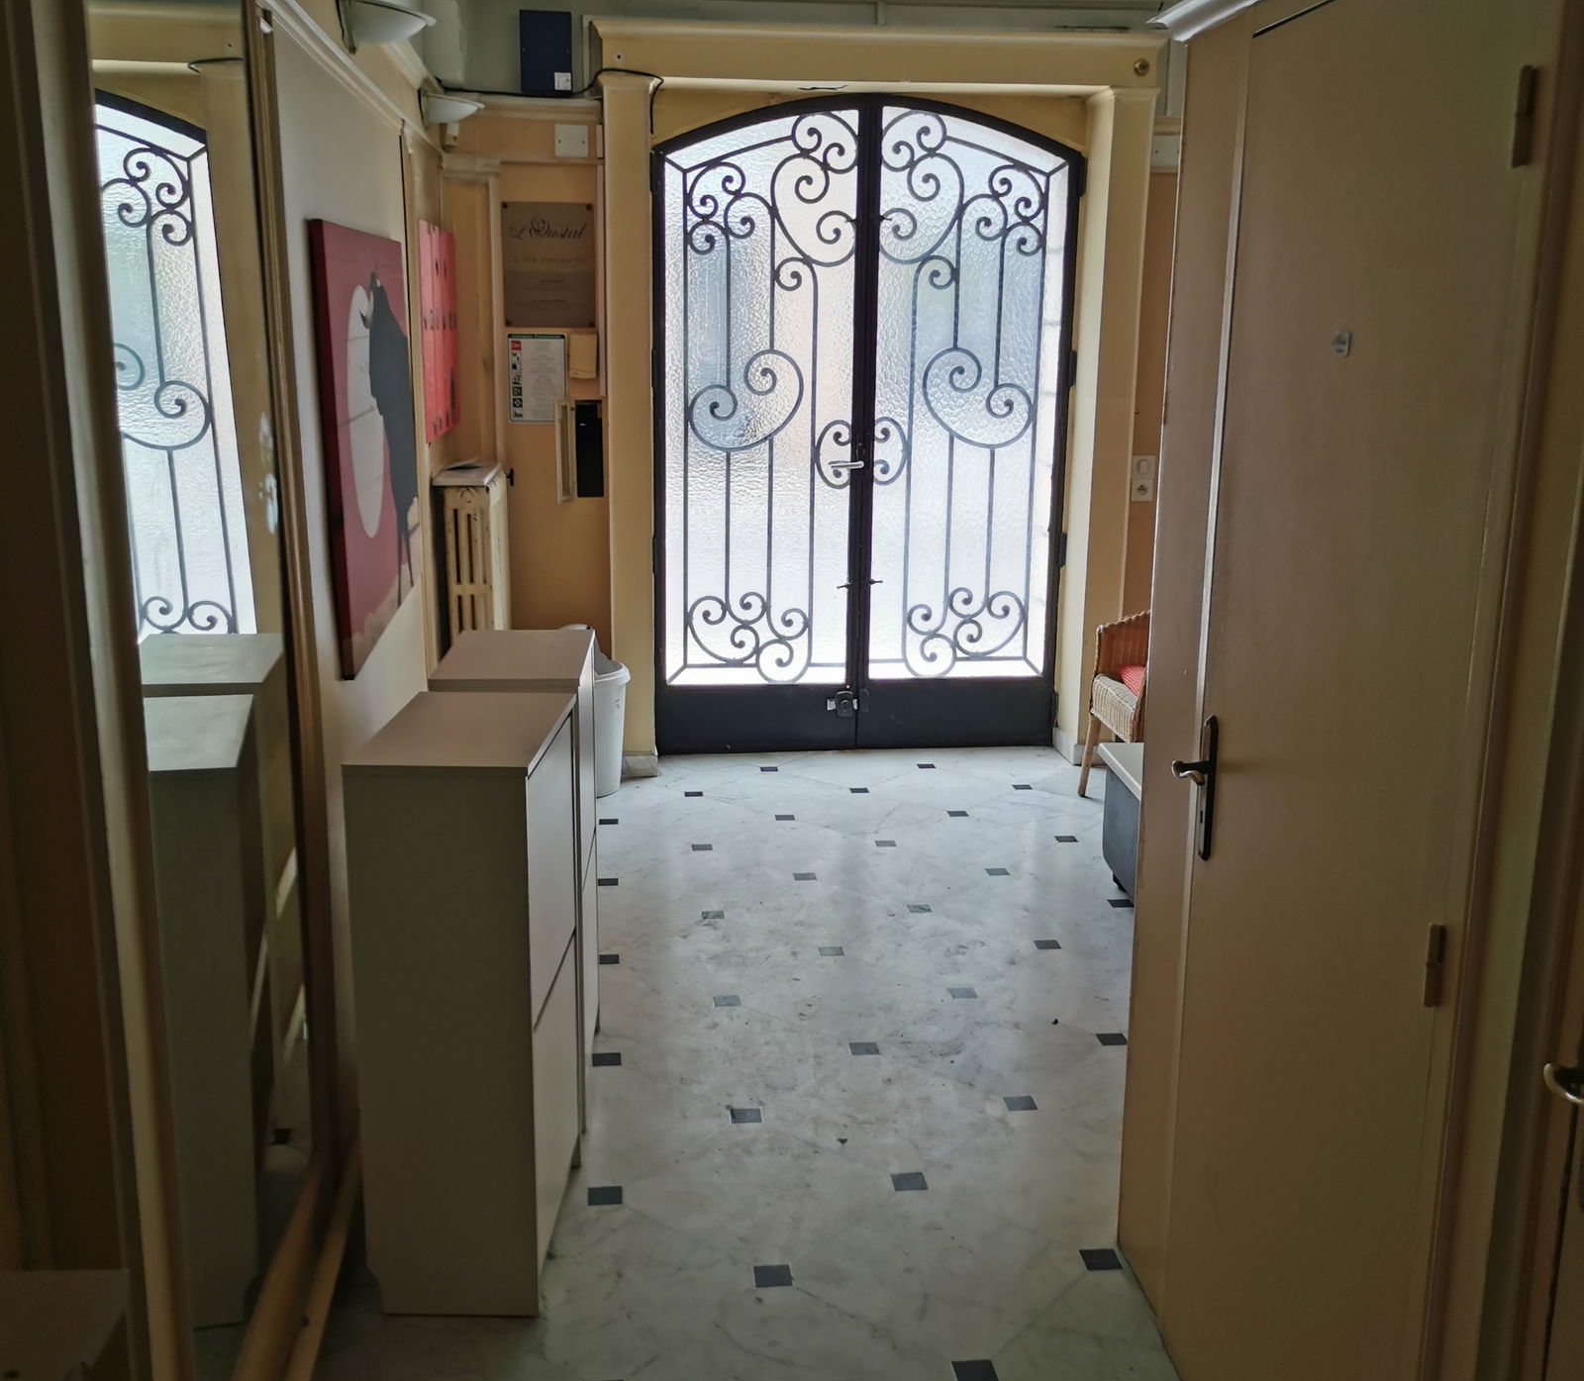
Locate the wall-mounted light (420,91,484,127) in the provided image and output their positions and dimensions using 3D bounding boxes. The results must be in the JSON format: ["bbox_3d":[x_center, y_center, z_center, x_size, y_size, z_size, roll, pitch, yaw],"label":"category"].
[{"bbox_3d":[-1.000,-1.711,4.897,0.168,0.105,0.430,-1,13,-7],"label":"wall-mounted light"}]

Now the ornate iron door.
[{"bbox_3d":[0.272,-1.014,5.924,1.500,2.120,0.050,-1,13,-6],"label":"ornate iron door"}]

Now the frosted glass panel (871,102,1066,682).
[{"bbox_3d":[0.632,-1.034,5.958,0.750,2.060,0.040,-1,13,-6],"label":"frosted glass panel"}]

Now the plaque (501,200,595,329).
[{"bbox_3d":[-0.820,-1.436,5.586,0.300,0.400,0.020,-1,13,-6],"label":"plaque"}]

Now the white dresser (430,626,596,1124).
[{"bbox_3d":[-0.564,0.374,3.444,0.280,0.930,0.490,0,13,-3],"label":"white dresser"}]

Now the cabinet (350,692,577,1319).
[{"bbox_3d":[-0.539,0.513,2.834,0.280,0.930,0.490,1,13,1],"label":"cabinet"}]

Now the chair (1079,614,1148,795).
[{"bbox_3d":[1.309,0.042,5.314,0.570,0.780,0.570,-2,13,-9],"label":"chair"}]

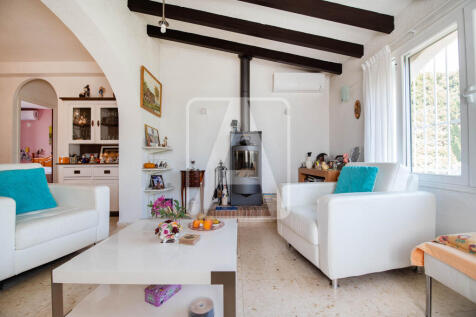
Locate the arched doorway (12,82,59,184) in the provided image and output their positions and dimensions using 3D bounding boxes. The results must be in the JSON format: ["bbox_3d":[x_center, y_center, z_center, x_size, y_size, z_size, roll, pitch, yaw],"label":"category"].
[{"bbox_3d":[-3.410,-0.240,3.420,0.750,2.200,0.150,0,-1,0],"label":"arched doorway"}]

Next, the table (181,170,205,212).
[{"bbox_3d":[-0.775,0.570,3.370,0.420,0.720,0.290,0,0,0],"label":"table"}]

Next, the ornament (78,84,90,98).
[{"bbox_3d":[-2.410,-1.030,3.120,0.180,0.240,0.110,0,-1,0],"label":"ornament"}]

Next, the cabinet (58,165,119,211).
[{"bbox_3d":[-2.150,0.475,3.130,1.020,0.780,0.450,0,-1,0],"label":"cabinet"}]

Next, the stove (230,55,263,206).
[{"bbox_3d":[0.143,-0.465,3.300,0.510,2.440,0.420,0,0,0],"label":"stove"}]

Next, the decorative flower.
[{"bbox_3d":[-1.000,0.735,2.850,0.550,0.400,0.420,0,0,0],"label":"decorative flower"}]

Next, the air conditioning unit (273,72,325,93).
[{"bbox_3d":[1.110,-1.370,3.600,0.870,0.290,0.210,0,-1,0],"label":"air conditioning unit"}]

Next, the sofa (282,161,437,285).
[{"bbox_3d":[1.033,0.490,1.912,0.980,0.880,0.840,0,0,-14],"label":"sofa"}]

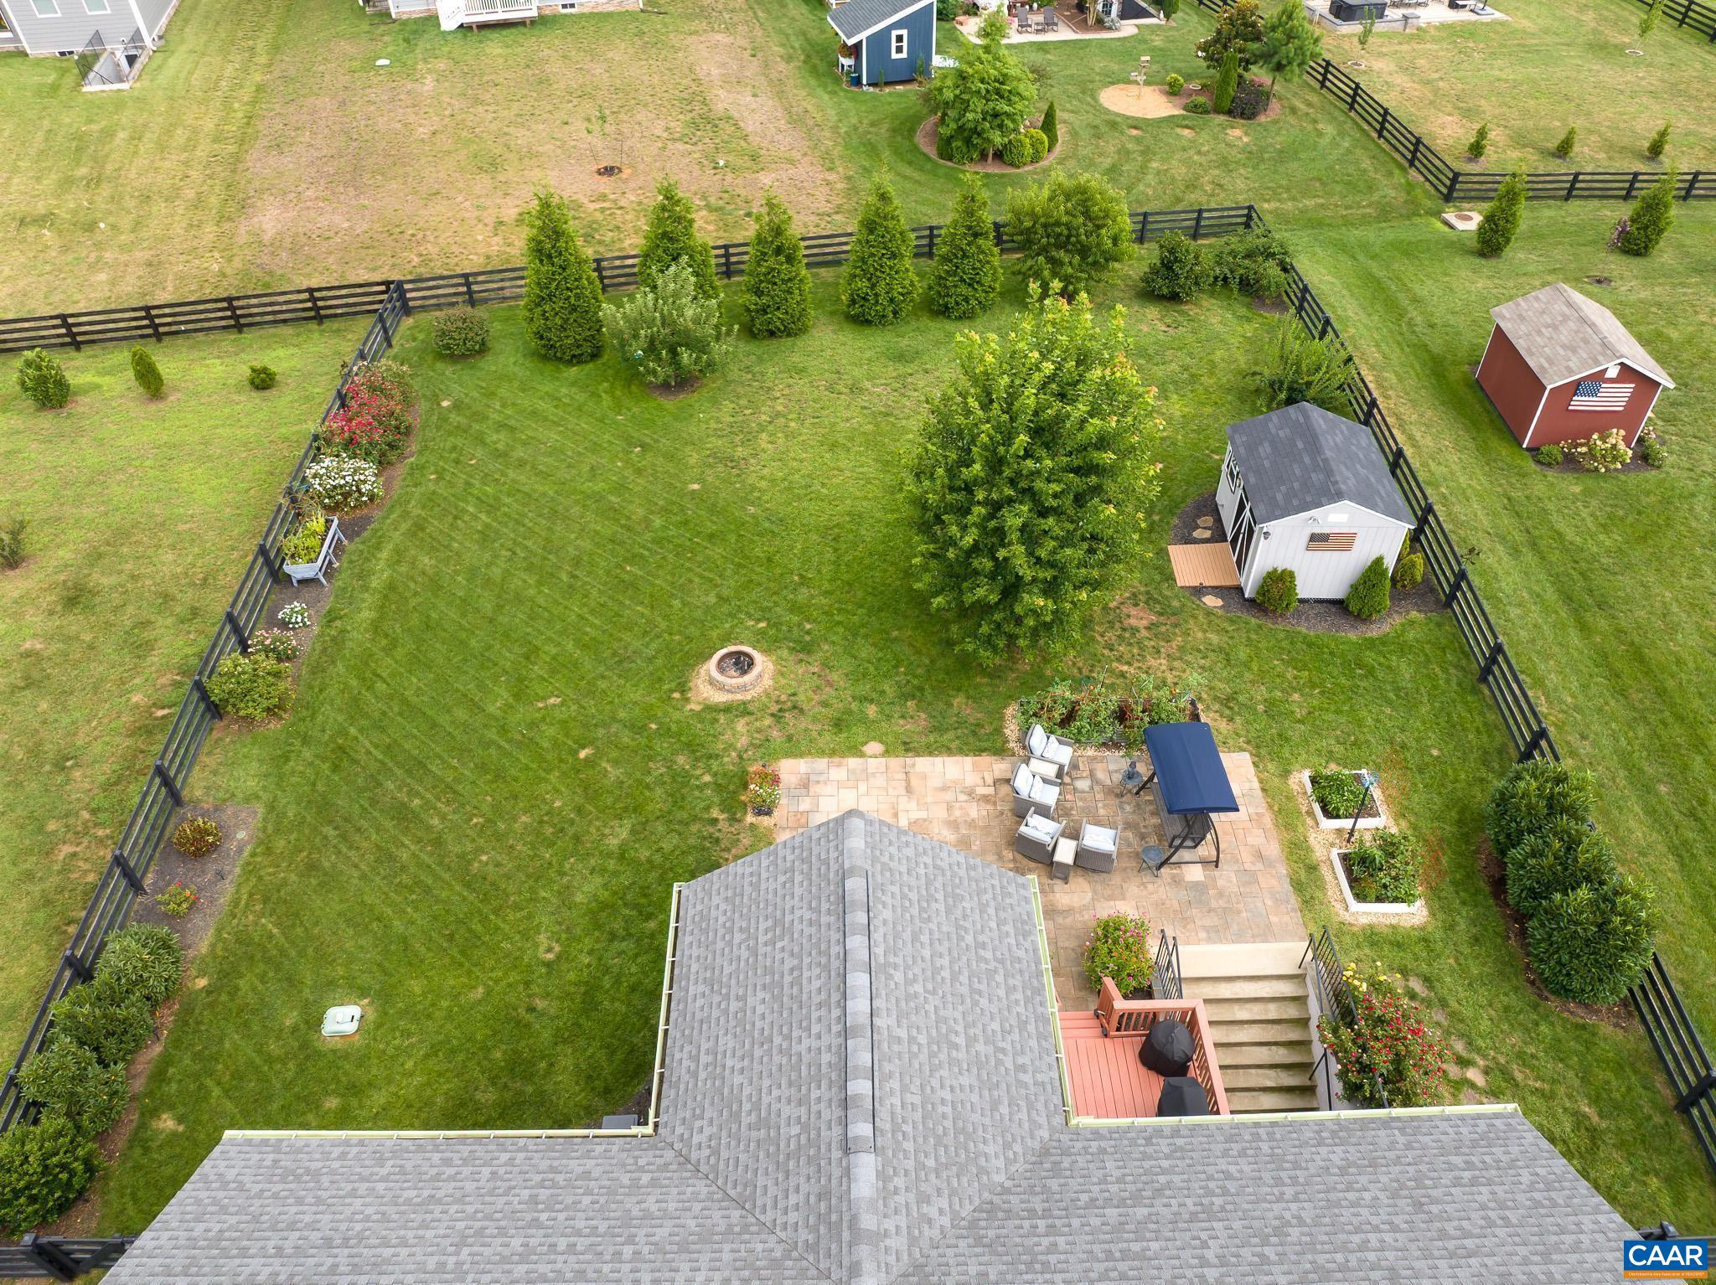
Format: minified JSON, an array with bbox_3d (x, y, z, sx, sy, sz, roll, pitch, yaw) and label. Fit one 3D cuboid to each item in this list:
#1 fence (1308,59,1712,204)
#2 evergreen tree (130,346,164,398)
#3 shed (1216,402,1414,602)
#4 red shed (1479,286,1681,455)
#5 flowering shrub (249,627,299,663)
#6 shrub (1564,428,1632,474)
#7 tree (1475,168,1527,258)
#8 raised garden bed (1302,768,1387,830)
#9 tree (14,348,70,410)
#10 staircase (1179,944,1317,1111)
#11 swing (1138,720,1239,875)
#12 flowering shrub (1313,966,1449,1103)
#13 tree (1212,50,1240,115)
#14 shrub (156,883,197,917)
[{"bbox_3d":[29.307,-22.257,52.133,11.800,1.600,10.300,0,43,0],"label":"fence"},{"bbox_3d":[-20.933,-7.965,34.995,0.686,1.636,0.686,-1,43,0],"label":"evergreen tree"},{"bbox_3d":[10.474,-3.317,27.632,3.358,2.773,3.926,2,43,2],"label":"shed"},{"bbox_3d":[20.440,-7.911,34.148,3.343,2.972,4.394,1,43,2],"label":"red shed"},{"bbox_3d":[-13.023,0.058,26.499,1.063,0.544,1.063,-1,43,0],"label":"flowering shrub"},{"bbox_3d":[20.524,-5.410,32.854,1.662,1.150,1.163,-1,44,0],"label":"shrub"},{"bbox_3d":[23.923,-15.784,43.723,1.600,3.200,1.600,0,43,0],"label":"tree"},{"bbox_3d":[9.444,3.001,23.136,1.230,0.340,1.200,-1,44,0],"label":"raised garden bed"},{"bbox_3d":[-24.297,-7.907,35.295,1.350,1.750,1.350,0,43,0],"label":"tree"},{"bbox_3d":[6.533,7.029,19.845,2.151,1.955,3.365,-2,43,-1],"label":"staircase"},{"bbox_3d":[6.378,3.089,23.249,1.300,1.750,2.050,-2,43,-2],"label":"swing"},{"bbox_3d":[8.077,6.027,18.294,1.872,1.650,2.279,-1,43,0],"label":"flowering shrub"},{"bbox_3d":[16.628,-25.244,53.498,1.091,2.588,1.091,-1,44,0],"label":"tree"},{"bbox_3d":[-13.230,4.953,23.024,0.779,0.420,0.740,-1,44,0],"label":"shrub"}]

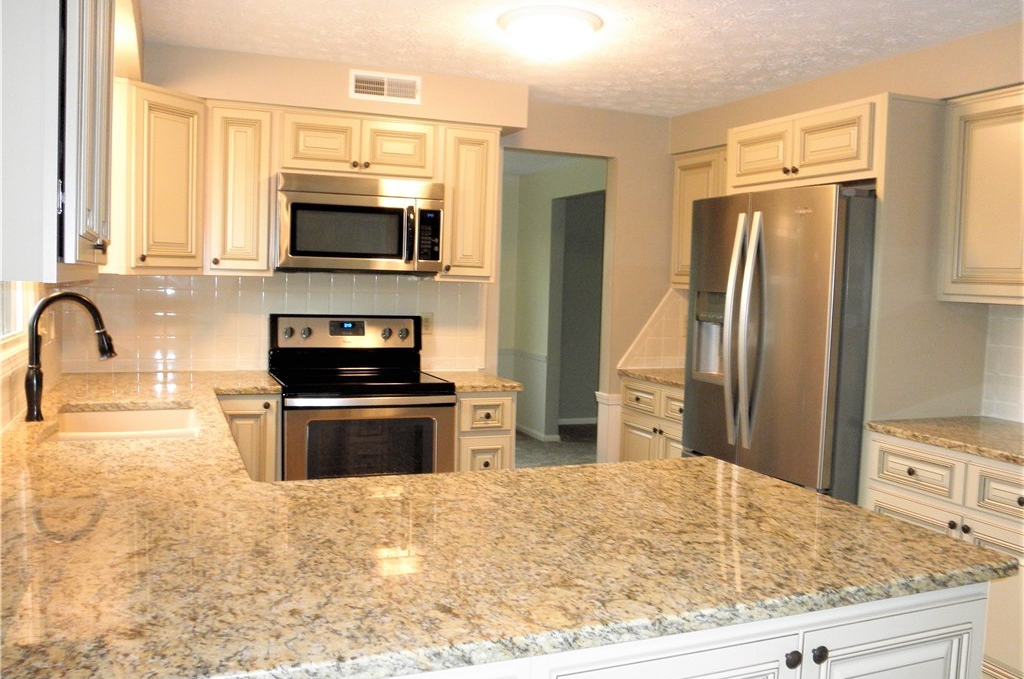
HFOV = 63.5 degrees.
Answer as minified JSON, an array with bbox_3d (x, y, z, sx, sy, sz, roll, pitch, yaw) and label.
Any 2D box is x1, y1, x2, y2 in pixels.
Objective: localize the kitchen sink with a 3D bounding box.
[{"bbox_3d":[-1.277,0.396,2.734,0.450,0.210,0.740,0,5,-23],"label":"kitchen sink"}]

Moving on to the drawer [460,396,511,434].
[{"bbox_3d":[-0.199,0.336,4.122,0.265,0.160,0.455,0,5,-23],"label":"drawer"}]

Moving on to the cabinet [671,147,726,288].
[{"bbox_3d":[1.260,-0.654,4.576,0.305,0.773,0.840,0,5,-23],"label":"cabinet"}]

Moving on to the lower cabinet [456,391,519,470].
[{"bbox_3d":[-0.241,0.658,4.205,0.313,0.877,0.585,0,5,-23],"label":"lower cabinet"}]

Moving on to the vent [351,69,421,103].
[{"bbox_3d":[-0.588,-1.186,3.894,0.342,0.133,0.030,0,5,-23],"label":"vent"}]

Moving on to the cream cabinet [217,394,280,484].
[{"bbox_3d":[-1.247,0.657,3.781,0.310,0.877,0.585,0,5,-23],"label":"cream cabinet"}]

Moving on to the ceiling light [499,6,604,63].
[{"bbox_3d":[0.138,-1.114,3.036,0.380,0.120,0.380,2,5,0],"label":"ceiling light"}]

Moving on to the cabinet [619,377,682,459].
[{"bbox_3d":[1.061,0.670,4.627,0.610,0.877,0.820,0,5,-23],"label":"cabinet"}]

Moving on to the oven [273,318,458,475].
[{"bbox_3d":[-0.726,0.501,3.940,0.763,1.198,0.650,0,5,-23],"label":"oven"}]

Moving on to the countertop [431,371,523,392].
[{"bbox_3d":[-0.221,0.204,4.163,0.340,0.035,0.600,0,5,-23],"label":"countertop"}]

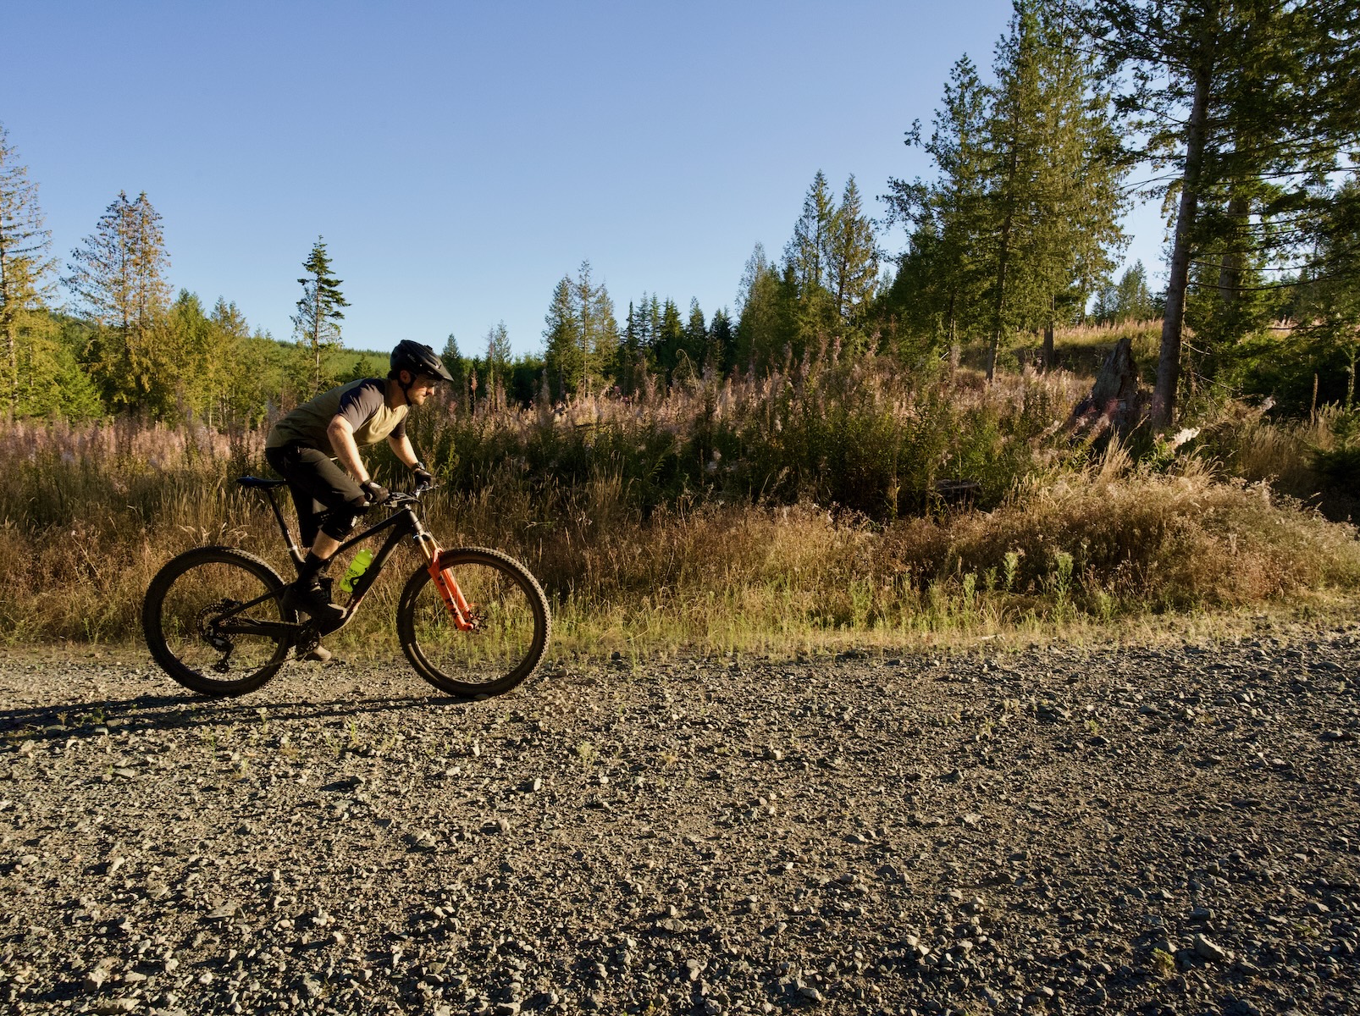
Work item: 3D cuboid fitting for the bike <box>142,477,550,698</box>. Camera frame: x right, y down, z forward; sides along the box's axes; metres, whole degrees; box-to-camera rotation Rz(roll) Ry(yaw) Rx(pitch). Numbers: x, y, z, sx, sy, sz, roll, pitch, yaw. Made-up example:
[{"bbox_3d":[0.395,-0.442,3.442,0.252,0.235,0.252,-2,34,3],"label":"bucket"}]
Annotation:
[{"bbox_3d":[-1.660,0.395,4.200,2.020,1.090,0.780,1,6,2],"label":"bike"}]

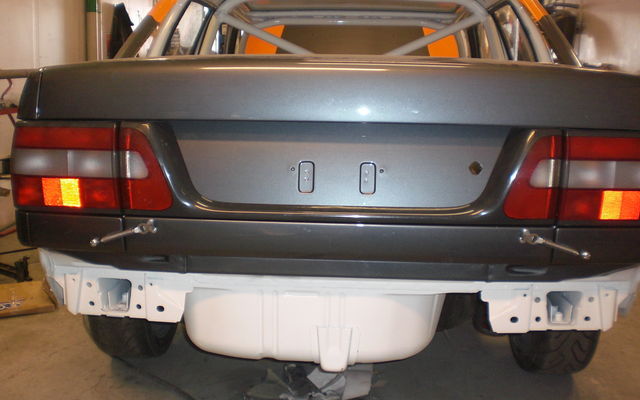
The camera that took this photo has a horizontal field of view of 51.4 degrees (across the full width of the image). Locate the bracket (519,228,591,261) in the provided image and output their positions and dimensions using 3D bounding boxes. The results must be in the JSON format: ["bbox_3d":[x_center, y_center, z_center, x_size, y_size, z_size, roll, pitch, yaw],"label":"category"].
[{"bbox_3d":[0.548,0.104,1.556,0.156,0.068,0.050,2,9,2],"label":"bracket"}]

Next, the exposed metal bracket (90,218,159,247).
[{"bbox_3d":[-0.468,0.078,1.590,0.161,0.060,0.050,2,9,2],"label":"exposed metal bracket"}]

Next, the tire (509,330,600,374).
[{"bbox_3d":[0.822,0.321,2.487,0.220,0.624,0.624,2,9,2],"label":"tire"}]

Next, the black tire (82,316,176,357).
[{"bbox_3d":[-0.671,0.281,2.538,0.220,0.624,0.624,2,9,2],"label":"black tire"}]

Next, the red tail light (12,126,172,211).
[{"bbox_3d":[-0.567,-0.089,1.659,0.433,0.201,0.150,2,9,2],"label":"red tail light"}]

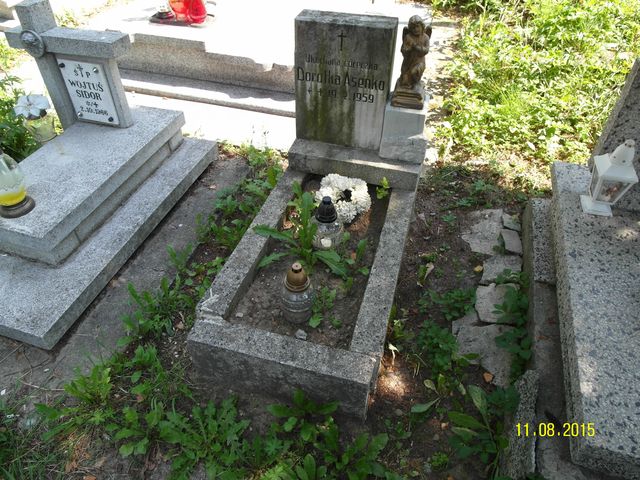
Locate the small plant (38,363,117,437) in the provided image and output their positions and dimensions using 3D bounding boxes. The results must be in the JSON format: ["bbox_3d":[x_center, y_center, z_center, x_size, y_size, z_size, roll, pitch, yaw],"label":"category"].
[{"bbox_3d":[-0.829,0.540,1.513,0.240,0.116,0.274,1,42,0],"label":"small plant"}]

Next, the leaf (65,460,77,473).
[{"bbox_3d":[-0.786,0.713,1.397,0.035,0.011,0.036,1,42,0],"label":"leaf"}]

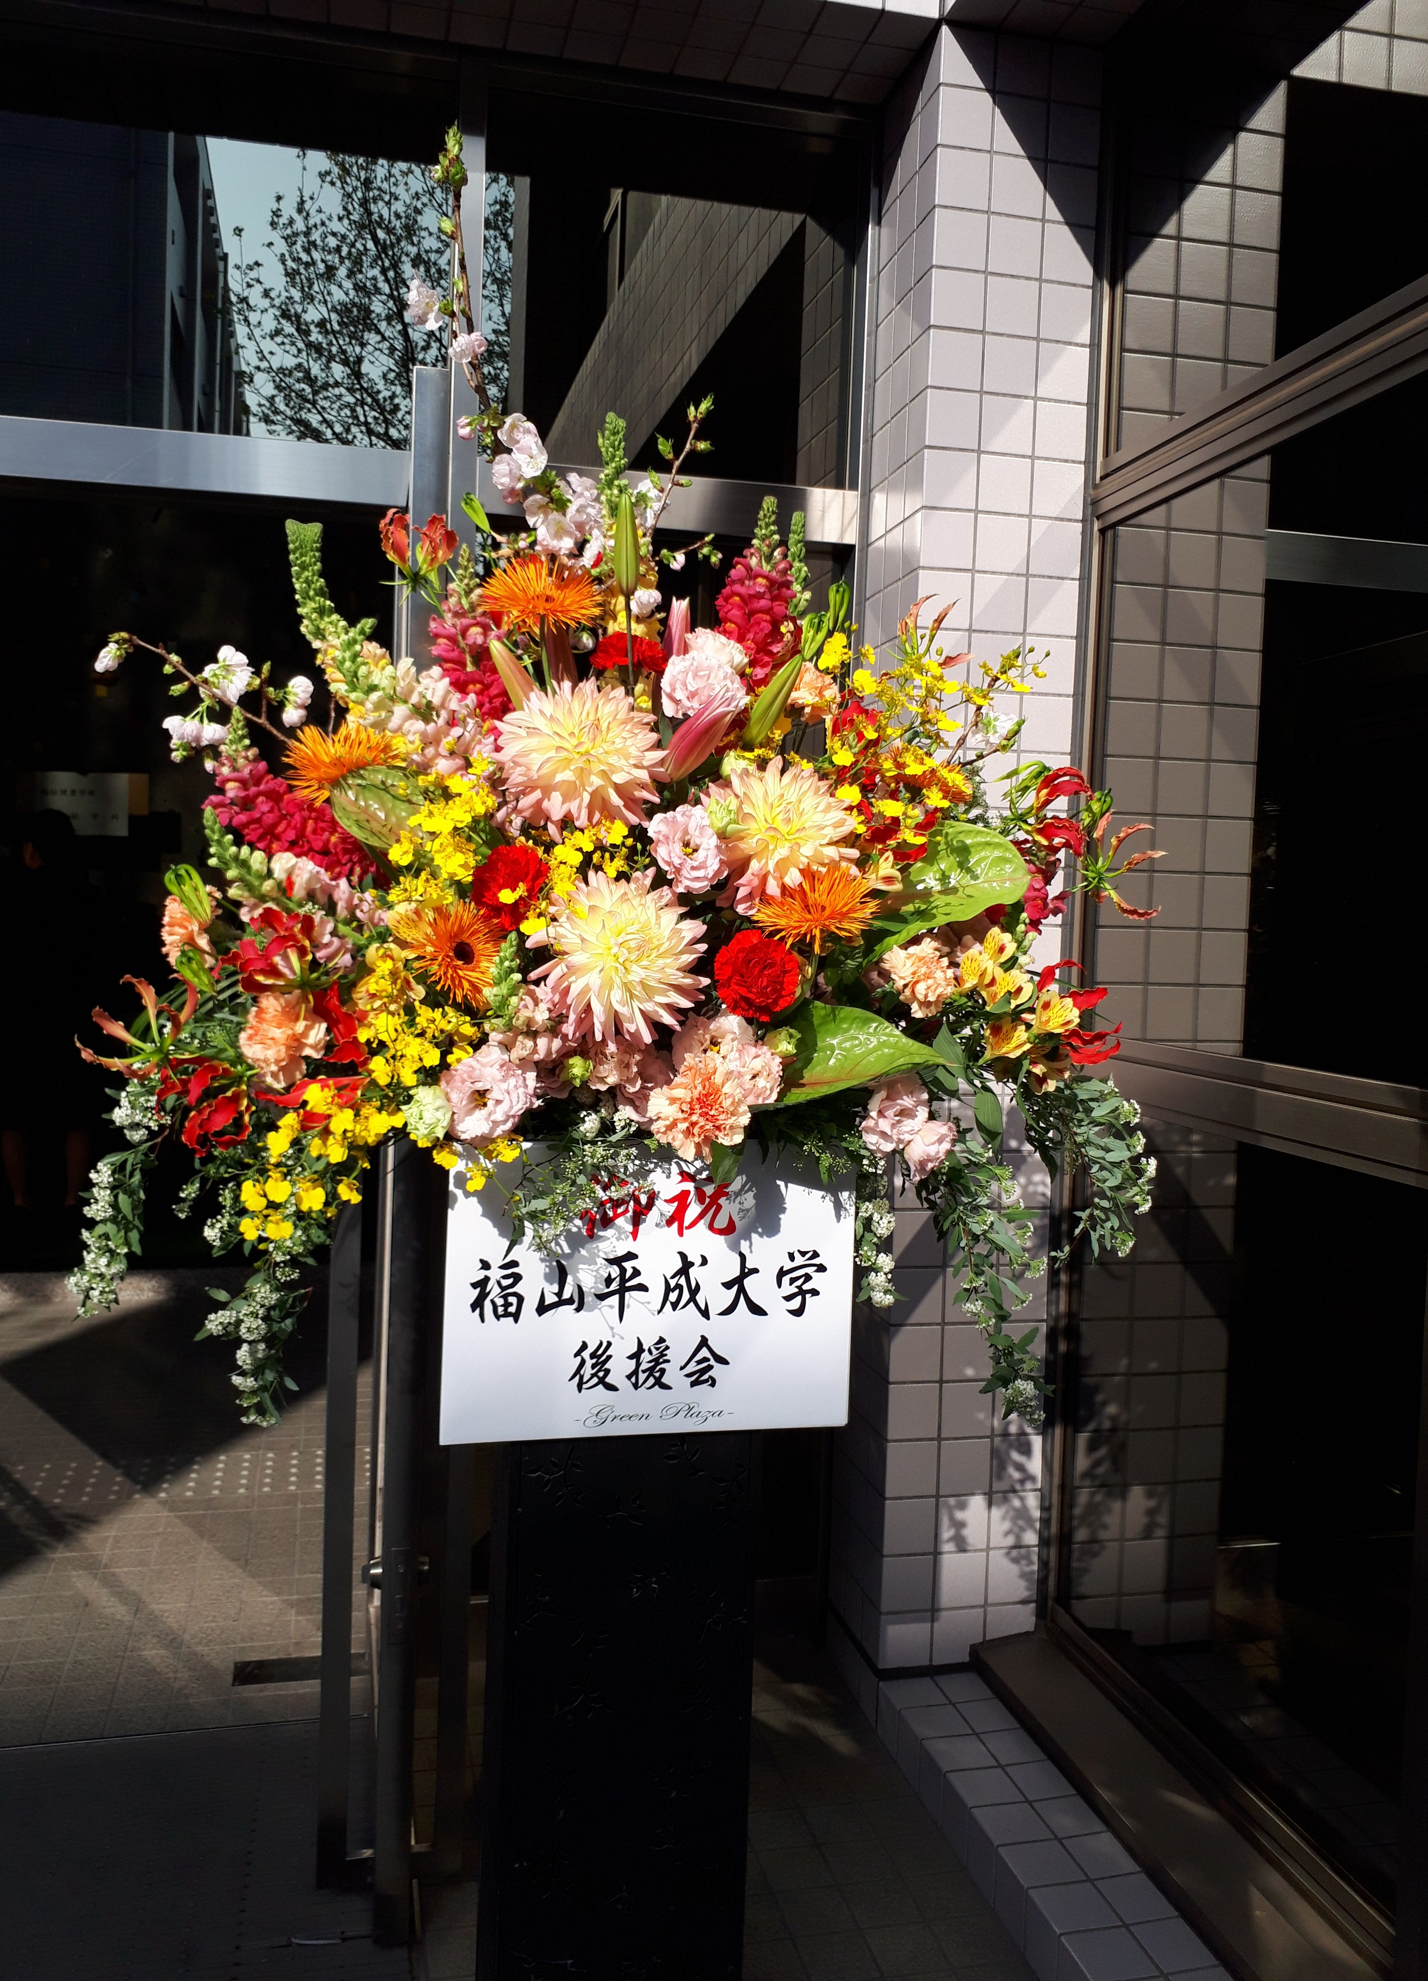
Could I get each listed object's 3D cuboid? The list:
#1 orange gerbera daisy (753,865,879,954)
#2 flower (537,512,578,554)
[{"bbox_3d":[0.089,-0.071,1.360,0.111,0.042,0.108,2,45,-2],"label":"orange gerbera daisy"},{"bbox_3d":[-0.137,-0.400,1.350,0.036,0.037,0.029,2,2,0],"label":"flower"}]

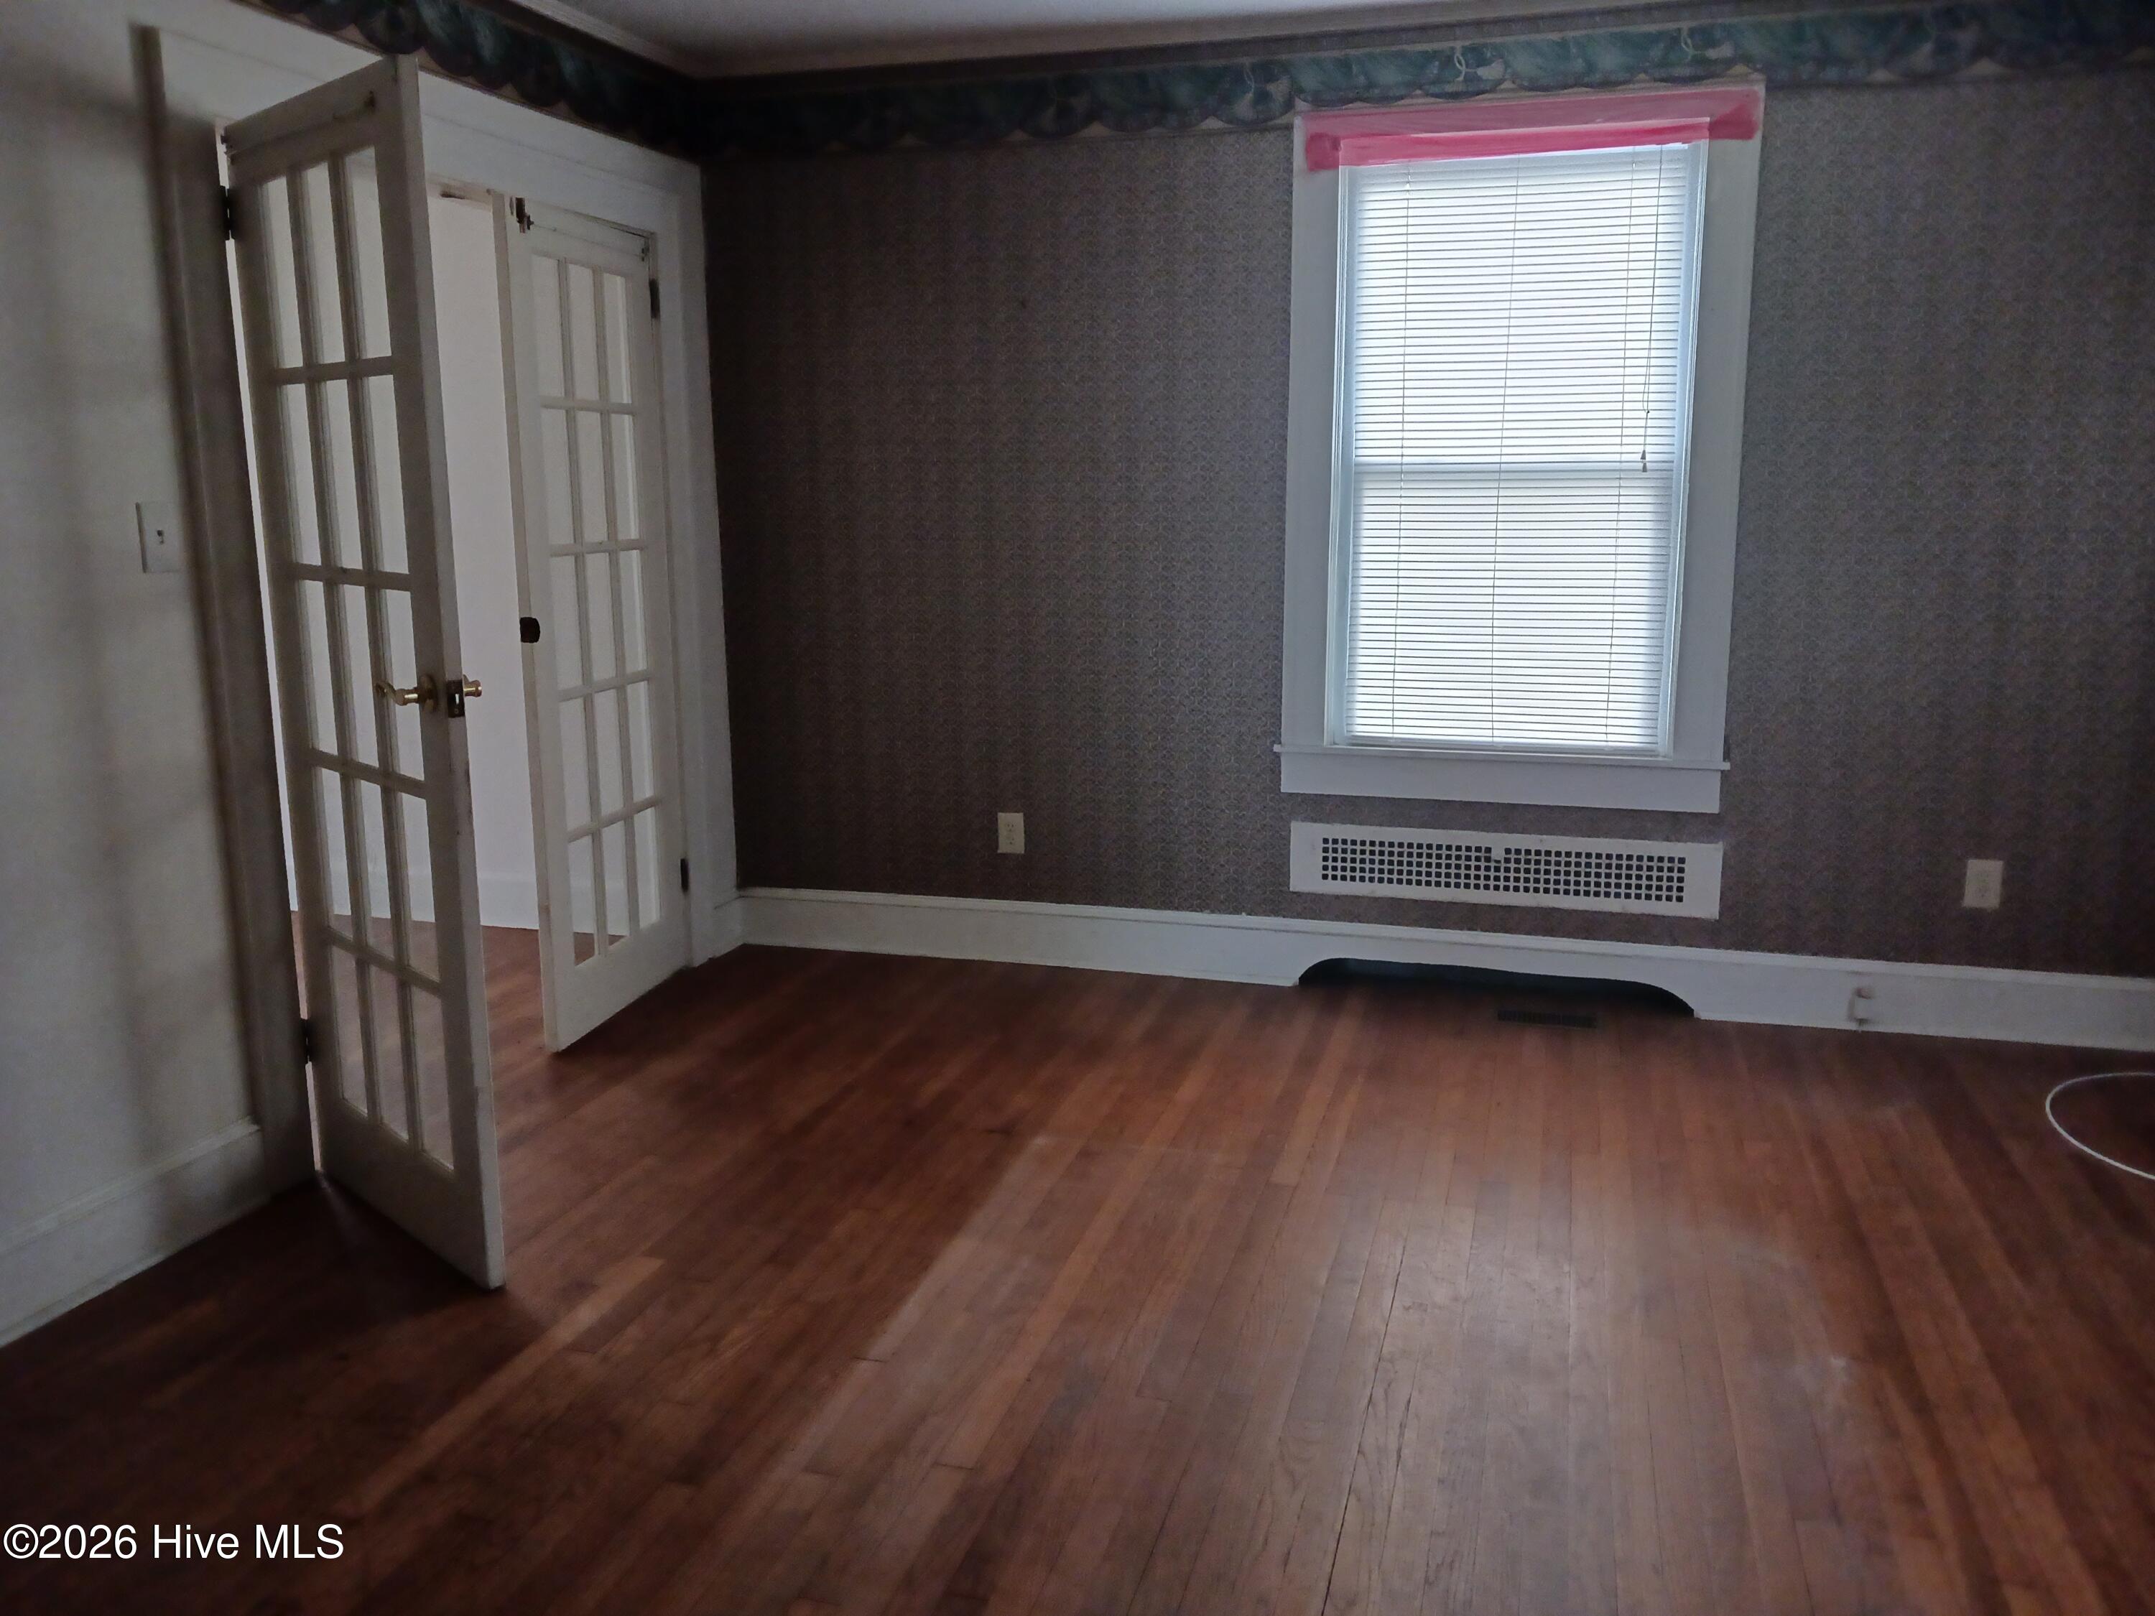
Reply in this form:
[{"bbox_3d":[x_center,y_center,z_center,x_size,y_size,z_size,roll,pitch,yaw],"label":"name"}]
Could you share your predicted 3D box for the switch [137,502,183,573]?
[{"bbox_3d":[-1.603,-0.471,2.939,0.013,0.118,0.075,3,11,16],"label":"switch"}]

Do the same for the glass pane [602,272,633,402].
[{"bbox_3d":[-1.179,-1.194,4.289,0.015,0.313,0.127,2,11,12],"label":"glass pane"}]

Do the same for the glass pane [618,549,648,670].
[{"bbox_3d":[-1.175,-0.515,4.417,0.015,0.316,0.127,2,11,12],"label":"glass pane"}]

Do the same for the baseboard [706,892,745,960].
[{"bbox_3d":[-1.048,0.341,4.989,0.020,0.174,0.187,3,11,16],"label":"baseboard"}]

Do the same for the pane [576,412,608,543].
[{"bbox_3d":[-1.214,-0.823,4.185,0.015,0.315,0.127,2,11,12],"label":"pane"}]

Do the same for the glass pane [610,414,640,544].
[{"bbox_3d":[-1.177,-0.854,4.353,0.015,0.315,0.127,2,11,12],"label":"glass pane"}]

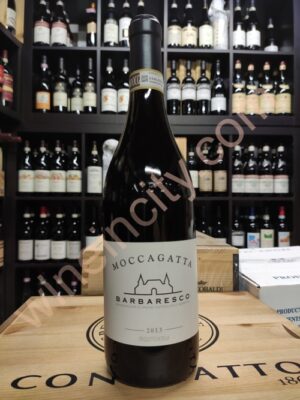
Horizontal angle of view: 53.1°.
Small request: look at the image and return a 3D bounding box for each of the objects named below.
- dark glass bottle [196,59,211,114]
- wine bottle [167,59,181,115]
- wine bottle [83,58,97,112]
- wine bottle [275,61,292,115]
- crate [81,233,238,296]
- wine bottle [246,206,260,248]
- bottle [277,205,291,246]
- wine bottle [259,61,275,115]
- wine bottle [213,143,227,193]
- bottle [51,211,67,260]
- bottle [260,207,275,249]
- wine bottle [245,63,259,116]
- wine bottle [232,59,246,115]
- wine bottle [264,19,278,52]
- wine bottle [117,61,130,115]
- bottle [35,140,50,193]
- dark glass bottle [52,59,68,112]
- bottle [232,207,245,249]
[{"bbox_3d":[0.298,-0.613,1.659,0.075,0.312,0.075,0,2,-3],"label":"dark glass bottle"},{"bbox_3d":[0.135,-0.612,1.651,0.075,0.312,0.075,0,2,-3],"label":"wine bottle"},{"bbox_3d":[-0.324,-0.613,1.629,0.075,0.310,0.075,0,2,-3],"label":"wine bottle"},{"bbox_3d":[0.730,-0.612,1.652,0.081,0.312,0.081,0,0,-2],"label":"wine bottle"},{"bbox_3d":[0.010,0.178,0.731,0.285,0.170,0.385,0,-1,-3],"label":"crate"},{"bbox_3d":[0.566,0.185,1.653,0.077,0.299,0.077,0,0,-2],"label":"wine bottle"},{"bbox_3d":[0.741,0.182,1.670,0.075,0.295,0.075,0,0,-3],"label":"bottle"},{"bbox_3d":[0.648,-0.612,1.665,0.080,0.306,0.080,0,0,-2],"label":"wine bottle"},{"bbox_3d":[0.395,-0.174,1.700,0.076,0.300,0.076,0,-1,-3],"label":"wine bottle"},{"bbox_3d":[-0.494,0.182,1.629,0.080,0.294,0.080,0,0,-2],"label":"bottle"},{"bbox_3d":[0.644,0.189,1.656,0.078,0.295,0.078,0,0,-2],"label":"bottle"},{"bbox_3d":[0.567,-0.610,1.677,0.080,0.300,0.080,0,0,-2],"label":"wine bottle"},{"bbox_3d":[0.488,-0.615,1.657,0.080,0.309,0.080,0,0,-2],"label":"wine bottle"},{"bbox_3d":[0.747,-0.965,1.848,0.079,0.305,0.079,0,2,-3],"label":"wine bottle"},{"bbox_3d":[-0.132,-0.610,1.617,0.081,0.307,0.081,0,0,-2],"label":"wine bottle"},{"bbox_3d":[-0.571,-0.170,1.603,0.080,0.302,0.080,0,0,-2],"label":"bottle"},{"bbox_3d":[-0.472,-0.603,1.599,0.075,0.299,0.075,0,0,-3],"label":"dark glass bottle"},{"bbox_3d":[0.484,0.182,1.658,0.074,0.295,0.074,0,0,-3],"label":"bottle"}]

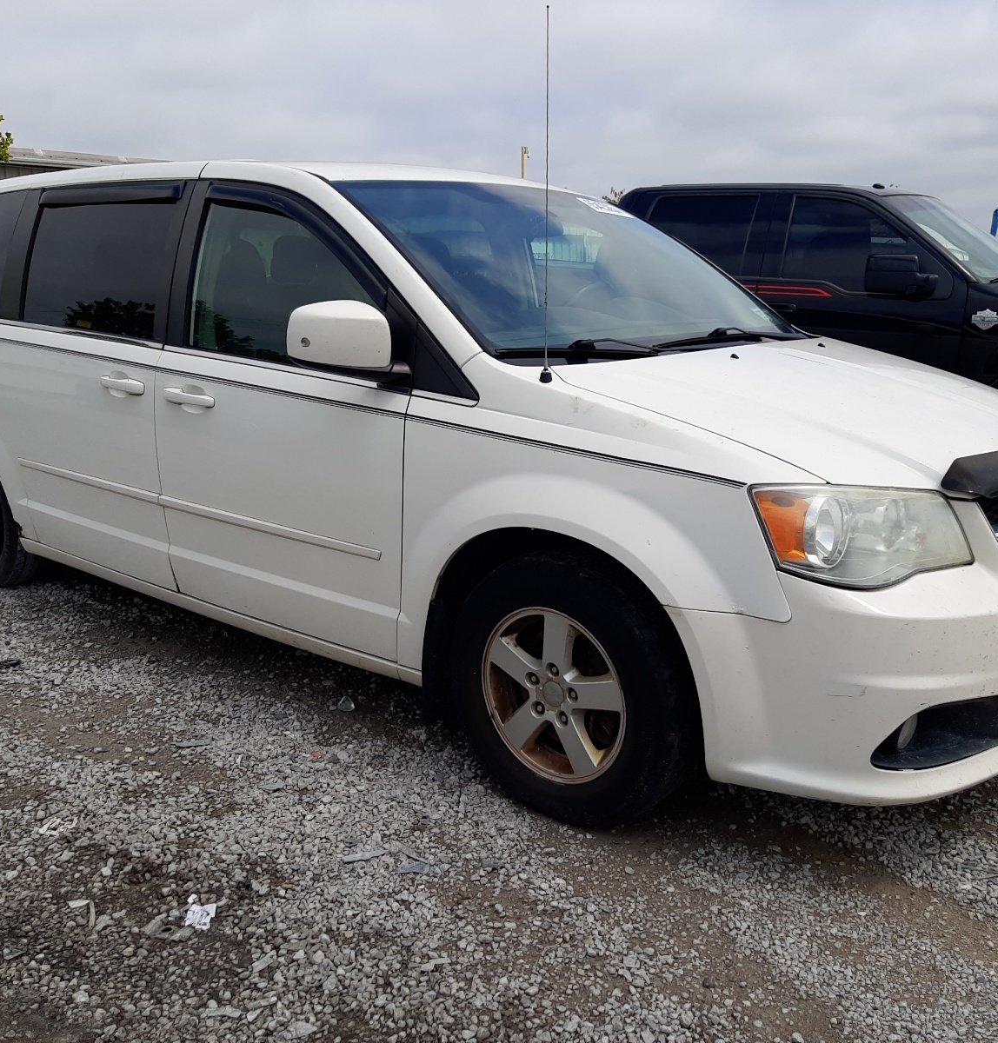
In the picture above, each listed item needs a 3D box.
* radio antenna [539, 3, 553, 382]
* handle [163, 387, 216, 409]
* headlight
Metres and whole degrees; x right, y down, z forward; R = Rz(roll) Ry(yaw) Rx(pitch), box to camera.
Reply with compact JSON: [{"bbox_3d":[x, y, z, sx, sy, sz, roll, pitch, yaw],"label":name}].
[{"bbox_3d":[0.120,-0.760,2.496,0.036,0.850,0.036,1,14,0],"label":"radio antenna"},{"bbox_3d":[-0.937,-0.372,3.165,0.250,0.050,0.050,12,18,39],"label":"handle"},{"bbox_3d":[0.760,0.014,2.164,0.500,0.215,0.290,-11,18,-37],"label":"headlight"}]

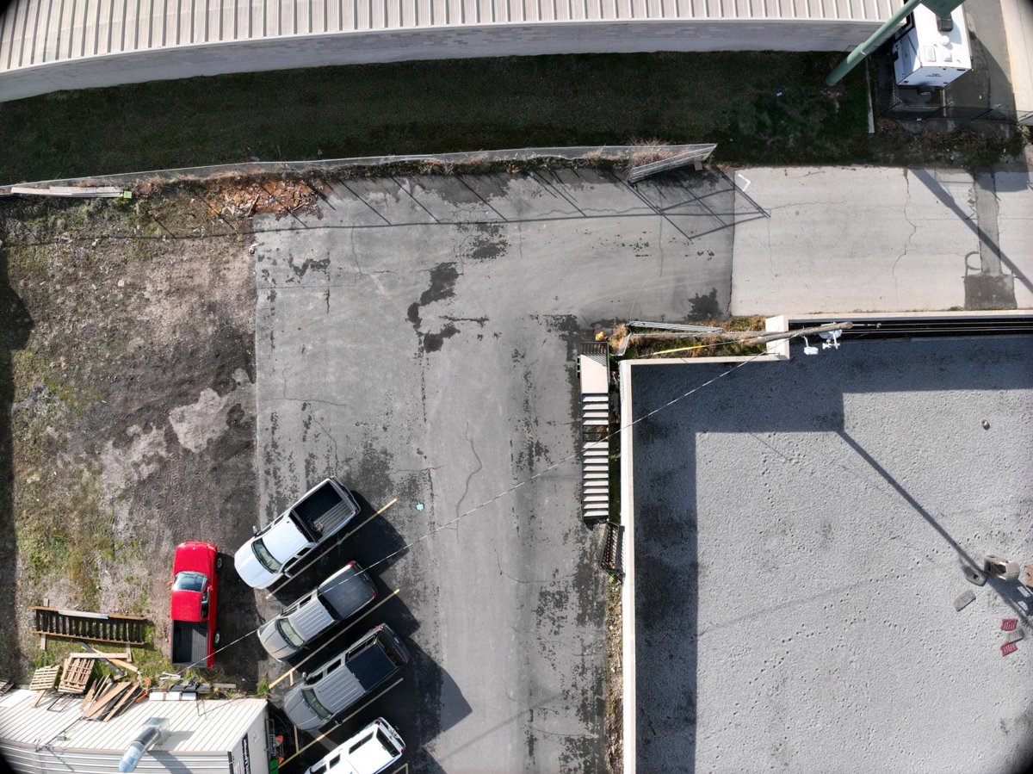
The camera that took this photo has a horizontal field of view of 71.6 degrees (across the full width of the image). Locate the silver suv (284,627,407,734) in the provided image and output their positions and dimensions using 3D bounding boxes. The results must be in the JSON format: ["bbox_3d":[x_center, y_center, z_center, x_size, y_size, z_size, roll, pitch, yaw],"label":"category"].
[{"bbox_3d":[-7.303,12.471,30.371,5.650,1.900,1.960,-35,91,0],"label":"silver suv"}]

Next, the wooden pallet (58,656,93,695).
[{"bbox_3d":[-18.500,12.120,30.050,1.200,0.180,1.350,3,58,0],"label":"wooden pallet"}]

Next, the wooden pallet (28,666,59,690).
[{"bbox_3d":[-19.810,12.250,30.050,1.100,0.140,1.100,-8,50,0],"label":"wooden pallet"}]

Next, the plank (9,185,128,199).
[{"bbox_3d":[-18.940,-8.240,30.200,4.850,0.250,0.420,2,90,0],"label":"plank"}]

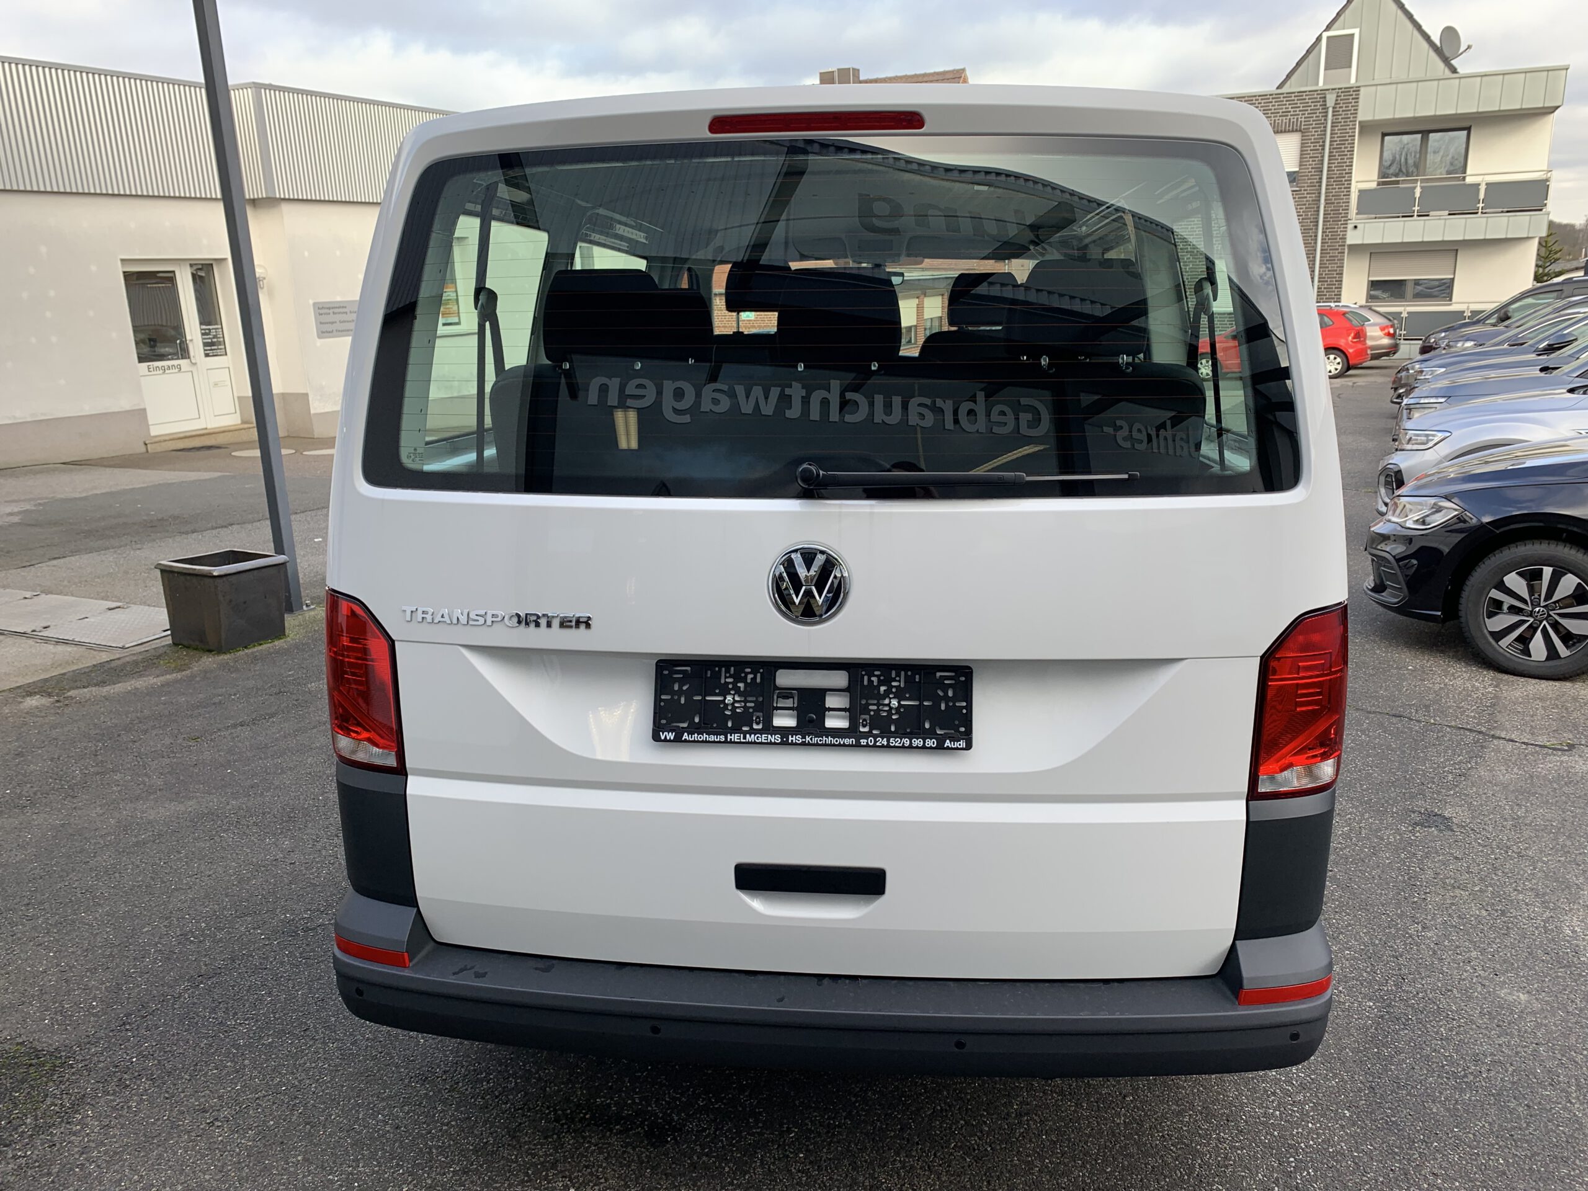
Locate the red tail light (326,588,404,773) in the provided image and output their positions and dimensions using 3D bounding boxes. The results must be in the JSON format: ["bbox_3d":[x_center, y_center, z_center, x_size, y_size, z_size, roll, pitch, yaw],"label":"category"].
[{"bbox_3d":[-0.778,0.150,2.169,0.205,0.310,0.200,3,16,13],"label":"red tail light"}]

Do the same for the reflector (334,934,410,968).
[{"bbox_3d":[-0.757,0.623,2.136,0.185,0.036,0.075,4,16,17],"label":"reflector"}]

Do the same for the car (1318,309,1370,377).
[{"bbox_3d":[10.407,-5.531,25.834,3.970,1.460,1.690,7,17,29],"label":"car"}]

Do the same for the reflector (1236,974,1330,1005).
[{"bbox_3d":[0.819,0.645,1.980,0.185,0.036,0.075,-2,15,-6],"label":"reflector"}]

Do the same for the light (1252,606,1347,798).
[{"bbox_3d":[0.858,0.173,2.008,0.205,0.310,0.200,-1,15,-2],"label":"light"}]

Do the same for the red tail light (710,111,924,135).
[{"bbox_3d":[0.036,-0.757,1.915,0.345,0.029,0.030,1,15,6],"label":"red tail light"}]

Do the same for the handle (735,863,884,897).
[{"bbox_3d":[0.027,0.478,2.001,0.252,0.048,0.032,1,15,6],"label":"handle"}]

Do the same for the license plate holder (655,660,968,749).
[{"bbox_3d":[0.029,0.183,1.980,0.530,0.136,0.018,1,7,6],"label":"license plate holder"}]

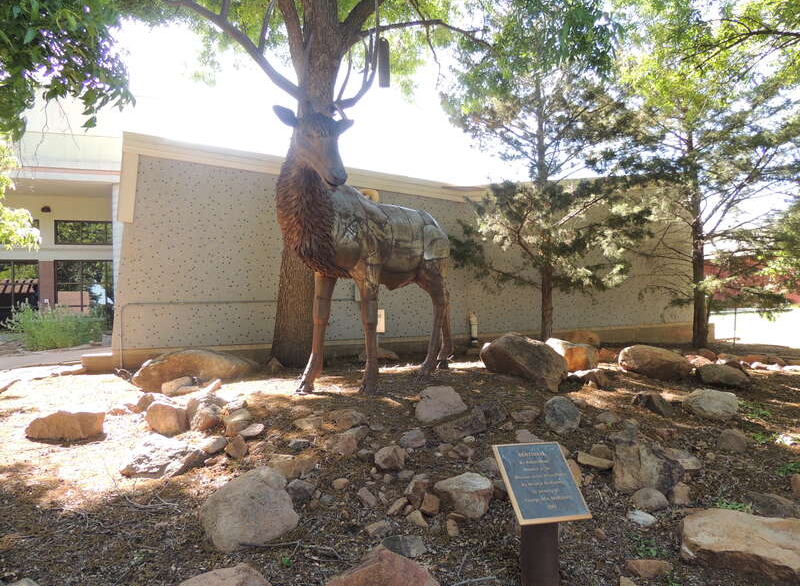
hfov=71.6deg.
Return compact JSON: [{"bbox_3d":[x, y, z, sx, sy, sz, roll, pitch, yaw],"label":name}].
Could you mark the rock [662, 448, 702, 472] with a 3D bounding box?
[{"bbox_3d":[1.865,1.099,3.662,0.264,0.146,0.185,0,0,12],"label":"rock"}]

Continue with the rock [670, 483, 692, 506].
[{"bbox_3d":[1.791,1.282,3.530,0.135,0.130,0.120,-2,-2,27],"label":"rock"}]

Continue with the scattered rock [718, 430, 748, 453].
[{"bbox_3d":[2.345,1.044,3.900,0.211,0.161,0.169,0,0,31],"label":"scattered rock"}]

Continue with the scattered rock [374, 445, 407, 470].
[{"bbox_3d":[-0.062,1.071,3.611,0.208,0.146,0.167,0,0,-1],"label":"scattered rock"}]

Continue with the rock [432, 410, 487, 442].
[{"bbox_3d":[0.431,0.961,4.022,0.392,0.224,0.235,0,0,26],"label":"rock"}]

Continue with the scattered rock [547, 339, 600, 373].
[{"bbox_3d":[1.974,0.732,6.500,0.660,0.370,0.480,0,0,17],"label":"scattered rock"}]

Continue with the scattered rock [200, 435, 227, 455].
[{"bbox_3d":[-1.319,1.079,3.925,0.184,0.115,0.150,0,0,-19],"label":"scattered rock"}]

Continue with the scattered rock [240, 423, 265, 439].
[{"bbox_3d":[-1.128,1.060,4.244,0.184,0.105,0.129,0,0,0],"label":"scattered rock"}]

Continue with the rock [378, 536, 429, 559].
[{"bbox_3d":[0.019,1.400,3.040,0.274,0.100,0.200,0,0,0],"label":"rock"}]

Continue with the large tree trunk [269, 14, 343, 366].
[{"bbox_3d":[-1.193,-1.306,7.000,0.850,4.400,0.650,-1,-2,0],"label":"large tree trunk"}]

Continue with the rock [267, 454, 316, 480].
[{"bbox_3d":[-0.773,1.235,3.950,0.350,0.150,0.240,-1,-2,-11],"label":"rock"}]

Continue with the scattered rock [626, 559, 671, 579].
[{"bbox_3d":[1.313,1.461,2.930,0.250,0.085,0.160,-2,-2,24],"label":"scattered rock"}]

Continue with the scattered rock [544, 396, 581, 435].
[{"bbox_3d":[1.227,0.925,4.189,0.272,0.260,0.220,0,0,16],"label":"scattered rock"}]

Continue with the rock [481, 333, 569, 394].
[{"bbox_3d":[1.301,0.737,5.797,0.920,0.579,0.736,0,0,0],"label":"rock"}]

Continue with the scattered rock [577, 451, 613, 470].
[{"bbox_3d":[1.347,1.160,3.841,0.249,0.098,0.150,0,0,0],"label":"scattered rock"}]

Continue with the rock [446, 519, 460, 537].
[{"bbox_3d":[0.279,1.228,2.893,0.073,0.087,0.073,0,0,6],"label":"rock"}]

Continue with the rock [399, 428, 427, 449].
[{"bbox_3d":[0.090,1.048,3.997,0.202,0.130,0.160,0,0,1],"label":"rock"}]

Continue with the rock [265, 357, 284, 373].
[{"bbox_3d":[-1.349,0.780,5.965,0.215,0.170,0.161,0,0,-13],"label":"rock"}]

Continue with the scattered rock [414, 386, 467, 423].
[{"bbox_3d":[0.352,0.969,4.820,0.430,0.280,0.320,-1,-2,4],"label":"scattered rock"}]

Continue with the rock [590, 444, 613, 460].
[{"bbox_3d":[1.369,1.083,3.768,0.149,0.116,0.120,0,0,20],"label":"rock"}]

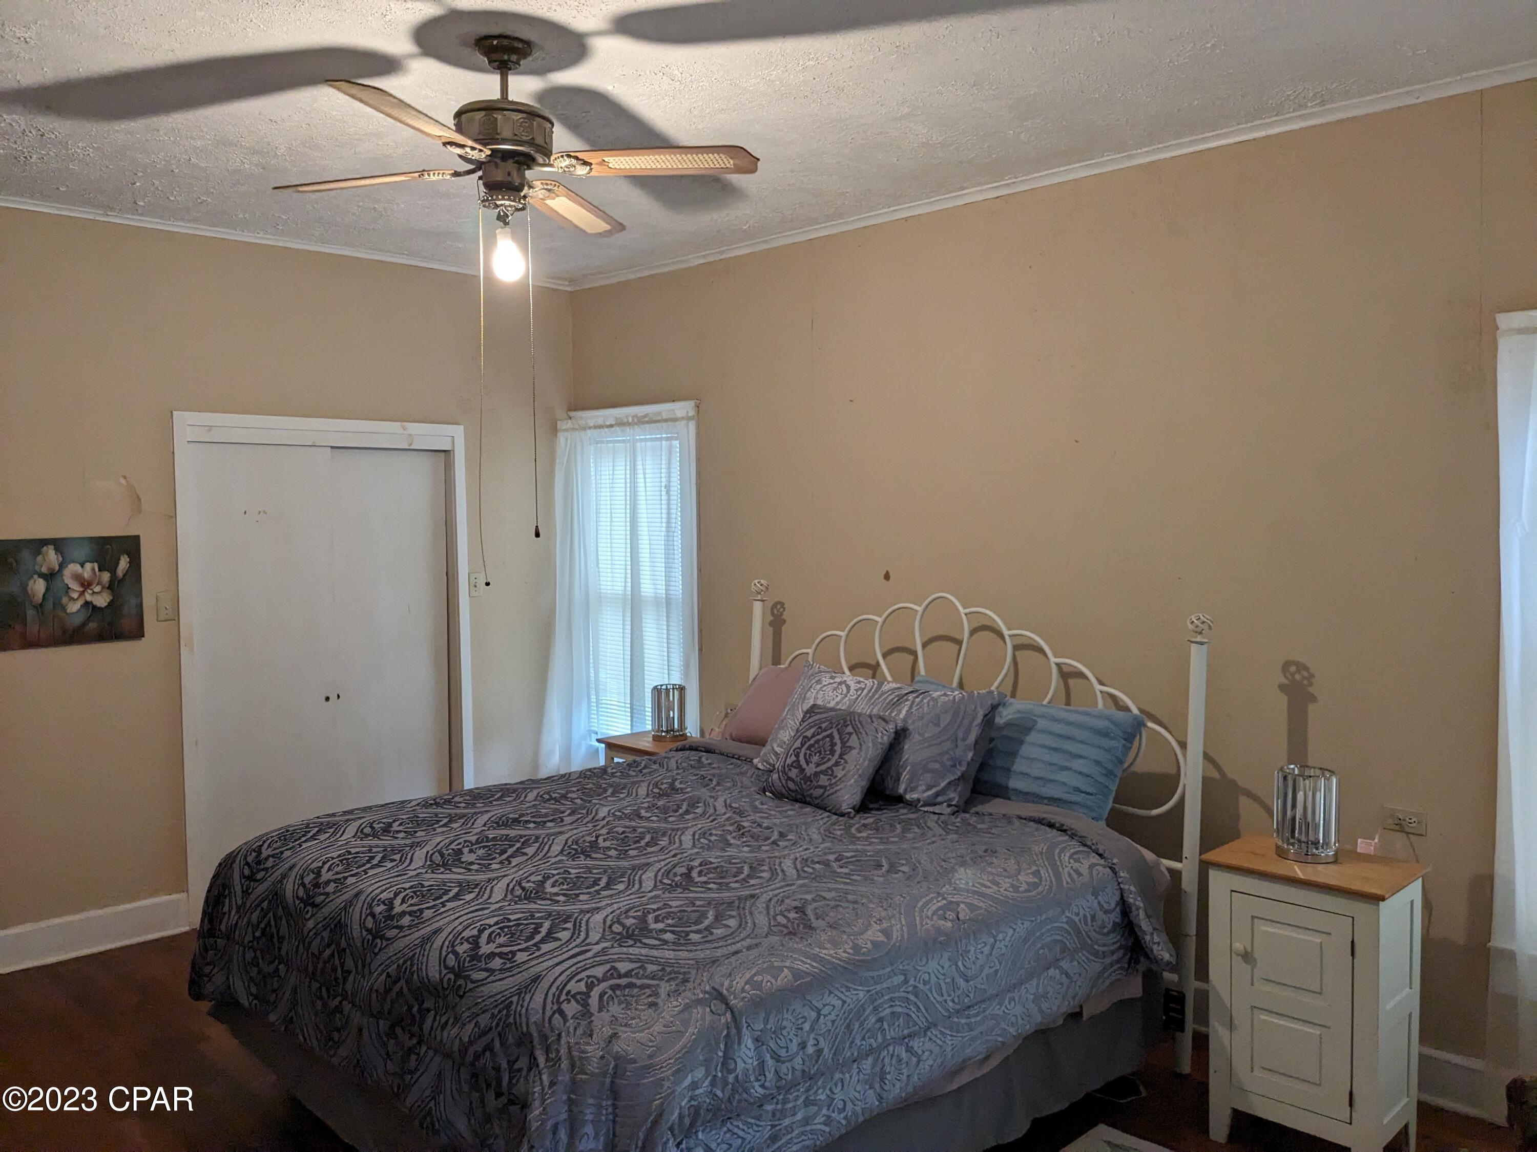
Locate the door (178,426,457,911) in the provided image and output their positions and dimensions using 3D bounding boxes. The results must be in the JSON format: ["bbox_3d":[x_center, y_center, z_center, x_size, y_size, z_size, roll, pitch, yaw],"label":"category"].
[{"bbox_3d":[-1.942,0.410,5.325,0.080,1.986,1.183,3,5,45],"label":"door"}]

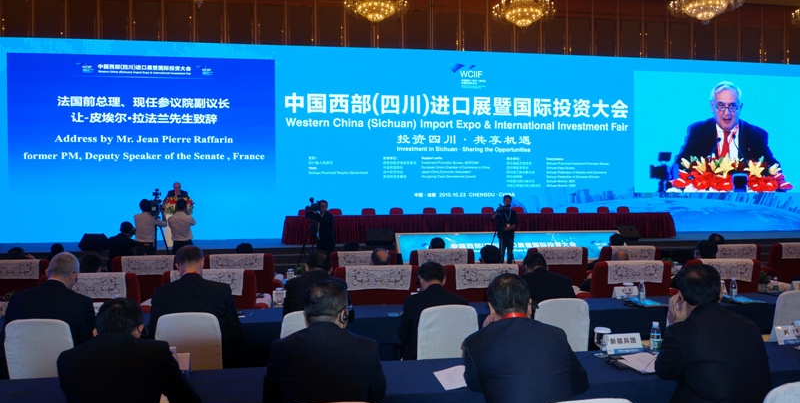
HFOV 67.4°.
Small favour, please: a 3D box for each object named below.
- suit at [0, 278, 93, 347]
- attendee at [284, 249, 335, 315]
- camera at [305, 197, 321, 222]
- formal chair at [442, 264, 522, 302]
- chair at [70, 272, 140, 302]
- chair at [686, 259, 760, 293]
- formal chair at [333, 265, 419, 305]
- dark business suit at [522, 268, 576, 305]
[{"bbox_3d":[-2.470,0.889,4.260,0.560,0.680,0.420,0,0,-9],"label":"suit"},{"bbox_3d":[-0.631,0.989,4.466,0.530,1.300,0.850,0,1,-9],"label":"attendee"},{"bbox_3d":[-1.546,0.138,10.600,0.230,0.430,0.420,0,1,40],"label":"camera"},{"bbox_3d":[0.762,1.103,6.293,0.900,1.020,0.800,0,1,-9],"label":"formal chair"},{"bbox_3d":[-2.763,1.130,5.625,0.780,1.020,0.780,0,1,-9],"label":"chair"},{"bbox_3d":[3.376,1.084,6.731,0.900,1.020,0.800,0,1,-9],"label":"chair"},{"bbox_3d":[-0.292,1.111,6.117,0.900,1.020,0.800,0,1,-9],"label":"formal chair"},{"bbox_3d":[1.155,0.860,4.680,0.520,0.690,0.430,0,0,-9],"label":"dark business suit"}]

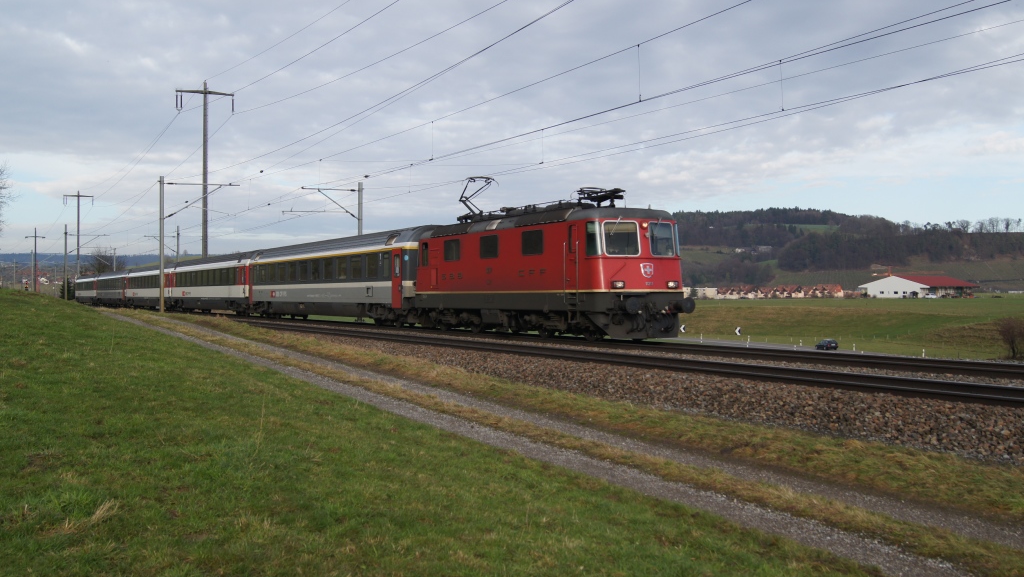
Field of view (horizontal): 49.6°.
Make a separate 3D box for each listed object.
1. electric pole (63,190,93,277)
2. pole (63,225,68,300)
[{"bbox_3d":[-87.900,-8.300,225.000,5.800,23.300,0.450,0,0,-27],"label":"electric pole"},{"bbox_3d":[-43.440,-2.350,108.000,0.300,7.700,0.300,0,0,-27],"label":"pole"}]

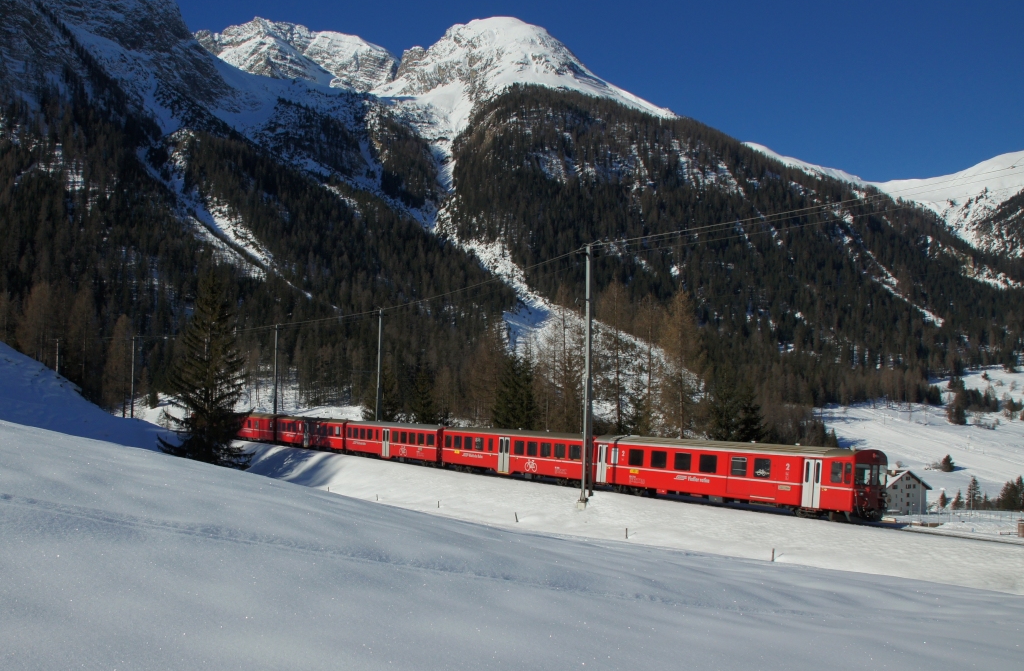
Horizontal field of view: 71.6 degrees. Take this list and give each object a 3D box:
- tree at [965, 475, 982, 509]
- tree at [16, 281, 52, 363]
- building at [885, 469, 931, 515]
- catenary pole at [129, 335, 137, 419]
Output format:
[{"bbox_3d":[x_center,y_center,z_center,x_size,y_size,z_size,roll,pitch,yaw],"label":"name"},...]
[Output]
[{"bbox_3d":[110.422,37.804,170.000,4.400,8.140,4.400,1,-2,0],"label":"tree"},{"bbox_3d":[-98.793,1.862,147.000,6.800,25.660,6.800,1,-2,0],"label":"tree"},{"bbox_3d":[117.967,47.142,213.000,15.500,13.640,14.000,1,-2,-18],"label":"building"},{"bbox_3d":[-72.051,8.265,135.000,0.600,16.150,0.600,3,-3,-43],"label":"catenary pole"}]

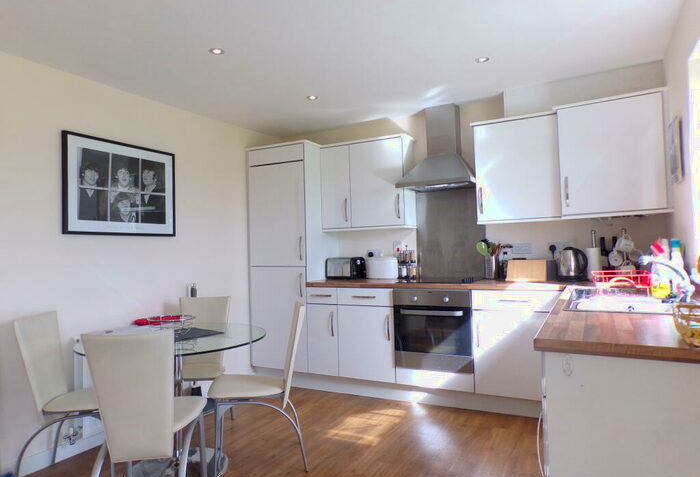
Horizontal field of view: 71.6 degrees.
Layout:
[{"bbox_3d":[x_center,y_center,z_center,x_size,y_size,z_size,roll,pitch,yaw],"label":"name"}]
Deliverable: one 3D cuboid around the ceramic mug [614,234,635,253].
[{"bbox_3d":[1.912,0.035,3.377,0.112,0.118,0.088,9,3,27],"label":"ceramic mug"}]

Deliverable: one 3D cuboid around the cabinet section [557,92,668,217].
[{"bbox_3d":[1.795,-0.529,3.343,0.615,0.740,0.427,-2,-3,29],"label":"cabinet section"}]

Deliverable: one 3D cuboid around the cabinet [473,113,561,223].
[{"bbox_3d":[1.288,-0.505,3.681,0.590,0.745,0.300,-2,-2,29],"label":"cabinet"}]

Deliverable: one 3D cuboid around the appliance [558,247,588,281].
[{"bbox_3d":[1.630,0.191,3.545,0.205,0.250,0.165,-2,-2,27],"label":"appliance"}]

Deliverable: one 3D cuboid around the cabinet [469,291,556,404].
[{"bbox_3d":[1.264,0.721,3.527,0.590,0.715,0.550,-2,-2,29],"label":"cabinet"}]

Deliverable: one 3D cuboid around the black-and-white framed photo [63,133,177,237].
[{"bbox_3d":[-1.528,-0.328,3.292,0.025,0.618,0.868,-2,-2,27],"label":"black-and-white framed photo"}]

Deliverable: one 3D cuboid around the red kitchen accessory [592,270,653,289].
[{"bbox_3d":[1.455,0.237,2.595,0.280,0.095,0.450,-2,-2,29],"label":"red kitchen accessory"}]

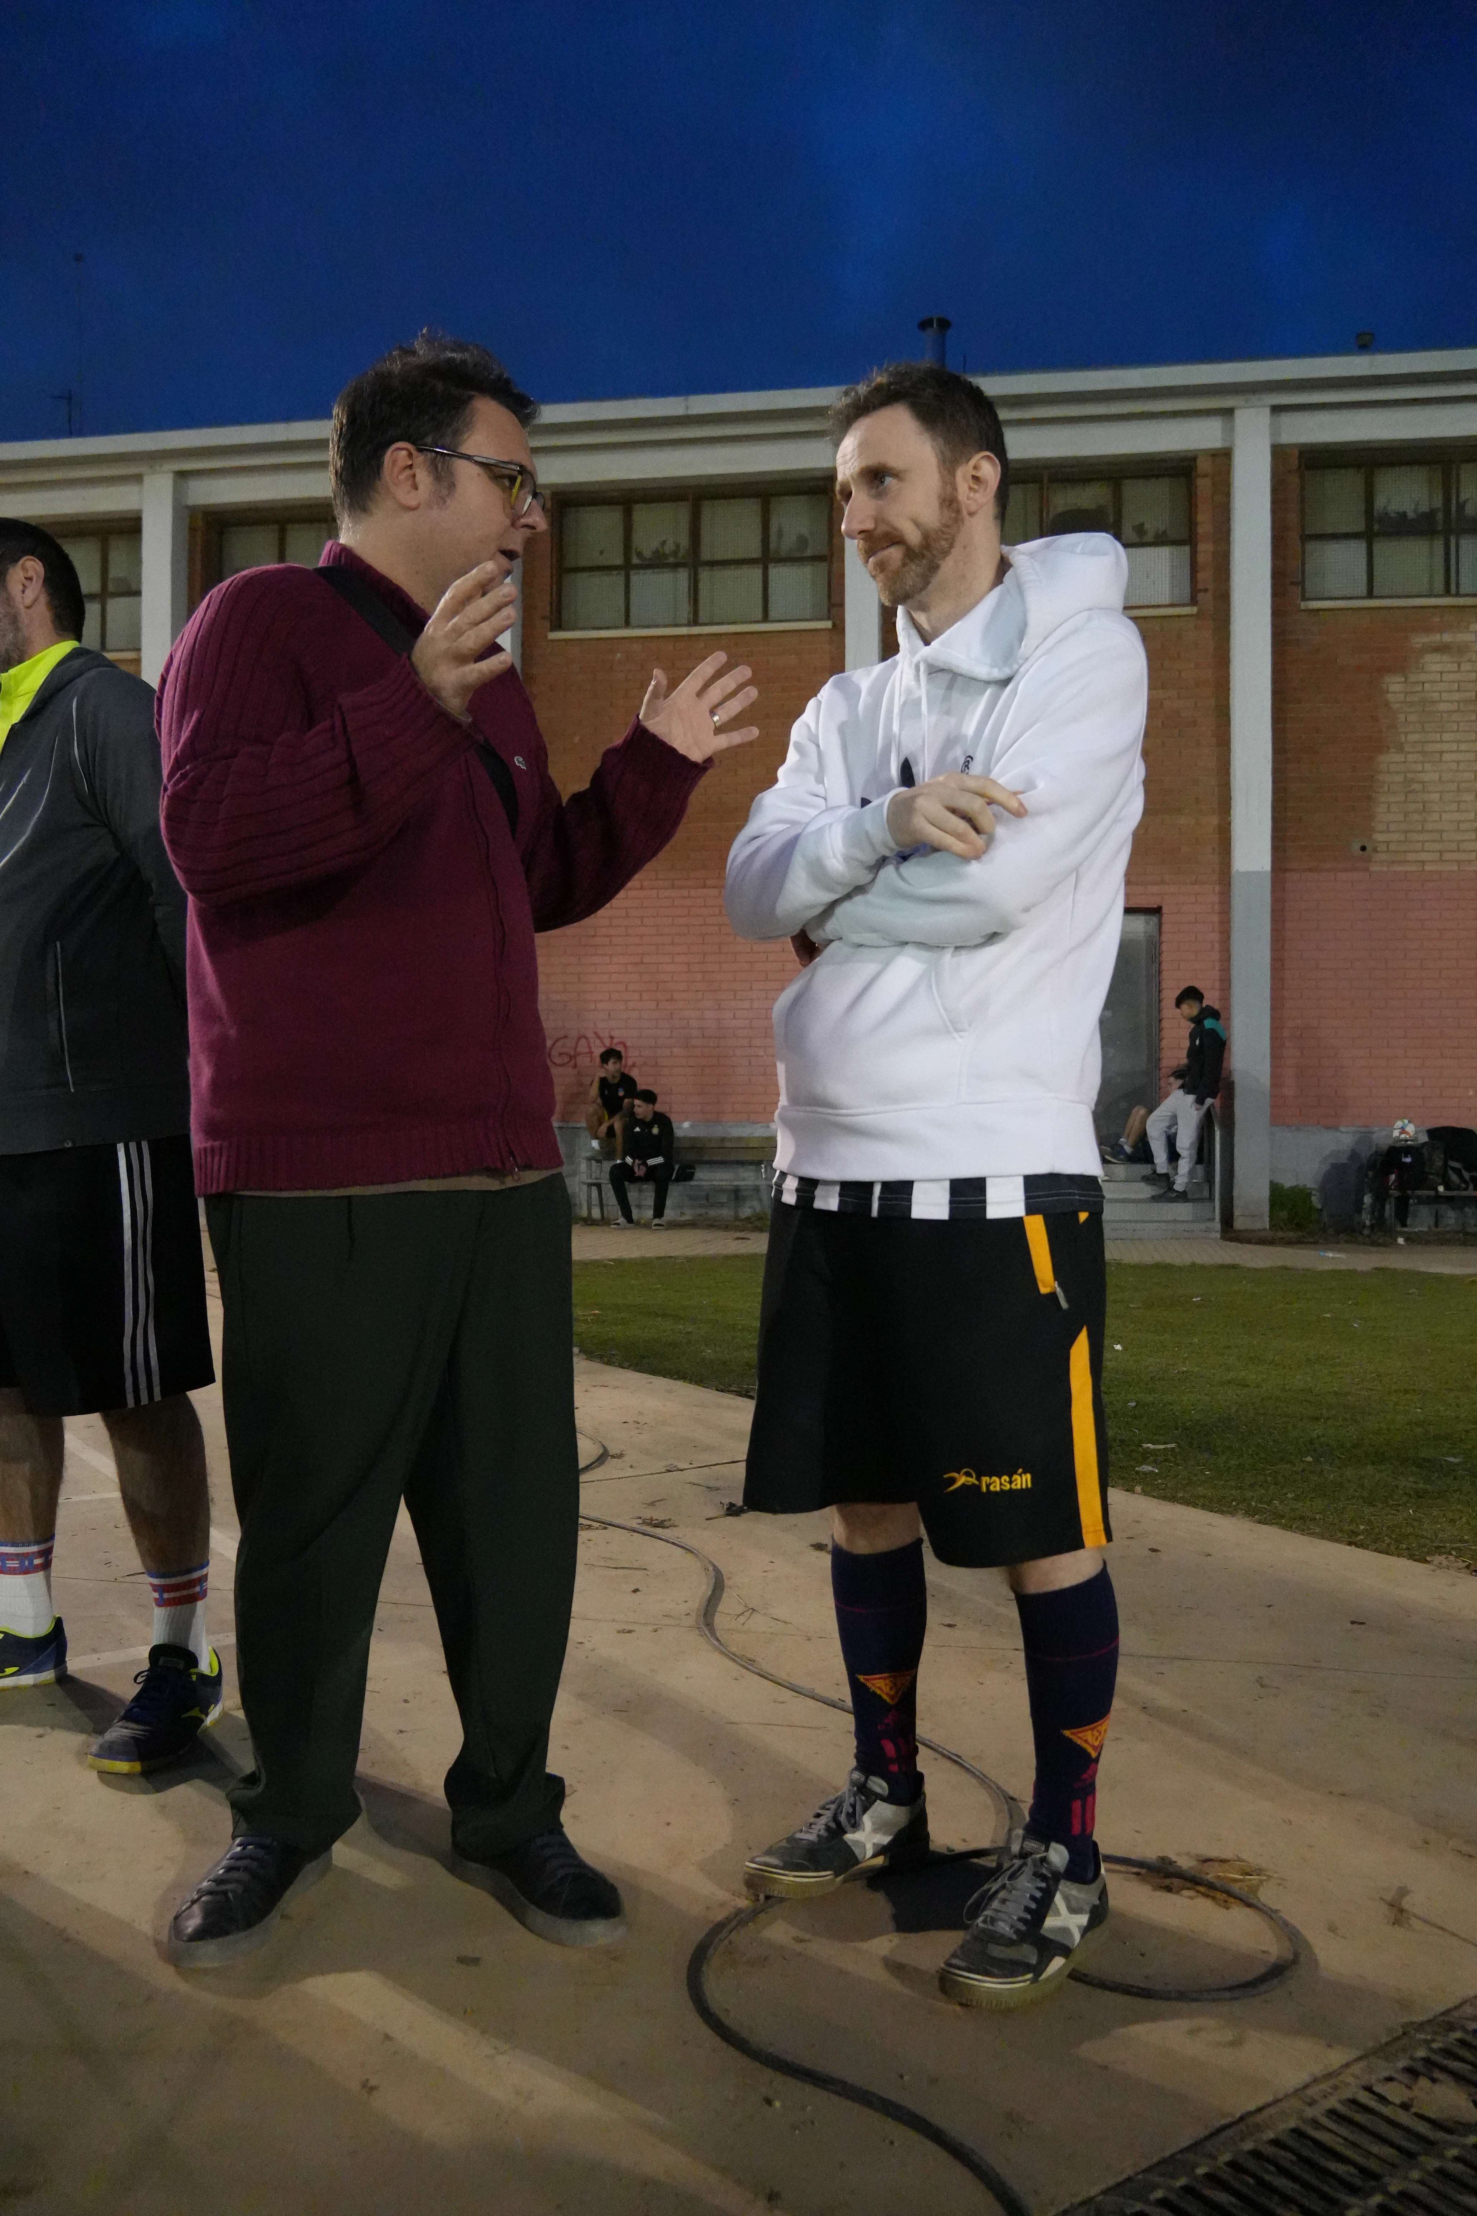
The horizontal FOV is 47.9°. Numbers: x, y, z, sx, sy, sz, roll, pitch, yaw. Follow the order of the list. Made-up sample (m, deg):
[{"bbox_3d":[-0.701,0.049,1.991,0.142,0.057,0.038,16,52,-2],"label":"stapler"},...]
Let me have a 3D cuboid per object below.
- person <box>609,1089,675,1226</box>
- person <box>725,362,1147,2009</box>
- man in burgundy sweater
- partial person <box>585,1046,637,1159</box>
[{"bbox_3d":[-0.800,0.420,13.800,0.520,1.140,0.720,0,-1,10],"label":"person"},{"bbox_3d":[0.225,0.030,1.850,0.440,1.770,0.520,1,-1,-45],"label":"person"},{"bbox_3d":[-0.315,0.020,1.860,0.520,1.800,0.620,0,-1,40],"label":"man in burgundy sweater"},{"bbox_3d":[-1.085,0.030,14.300,0.460,1.060,0.650,0,-1,7],"label":"partial person"}]

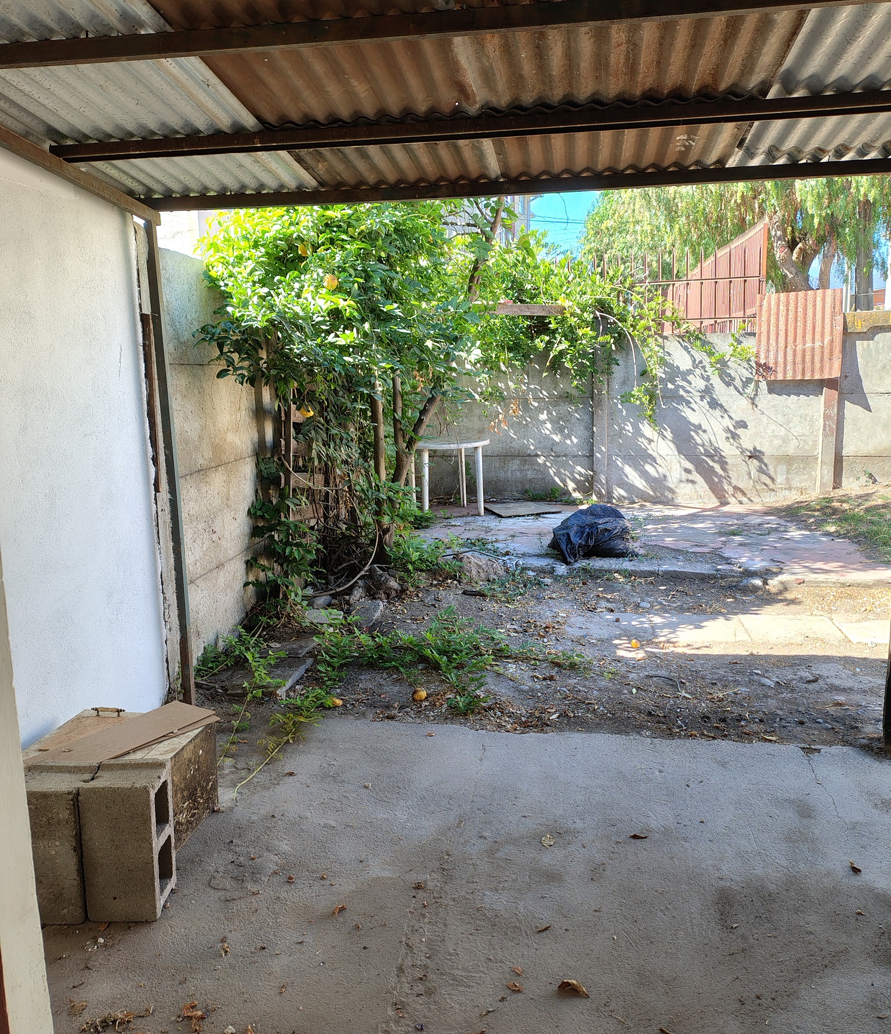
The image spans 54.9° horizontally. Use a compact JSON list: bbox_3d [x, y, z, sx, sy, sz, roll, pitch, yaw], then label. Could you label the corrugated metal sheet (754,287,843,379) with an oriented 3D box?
[{"bbox_3d":[3.130,-1.606,7.603,0.712,0.756,0.050,0,10,9],"label":"corrugated metal sheet"}]

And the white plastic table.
[{"bbox_3d":[0.004,-0.367,7.878,0.780,0.665,0.780,-1,10,0],"label":"white plastic table"}]

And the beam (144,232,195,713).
[{"bbox_3d":[-1.151,-0.174,3.604,0.045,2.049,0.045,1,10,9],"label":"beam"}]

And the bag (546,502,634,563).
[{"bbox_3d":[1.054,0.100,6.107,0.580,0.350,0.520,1,10,10],"label":"bag"}]

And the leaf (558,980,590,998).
[{"bbox_3d":[0.299,1.095,1.994,0.076,0.024,0.034,3,11,20],"label":"leaf"}]

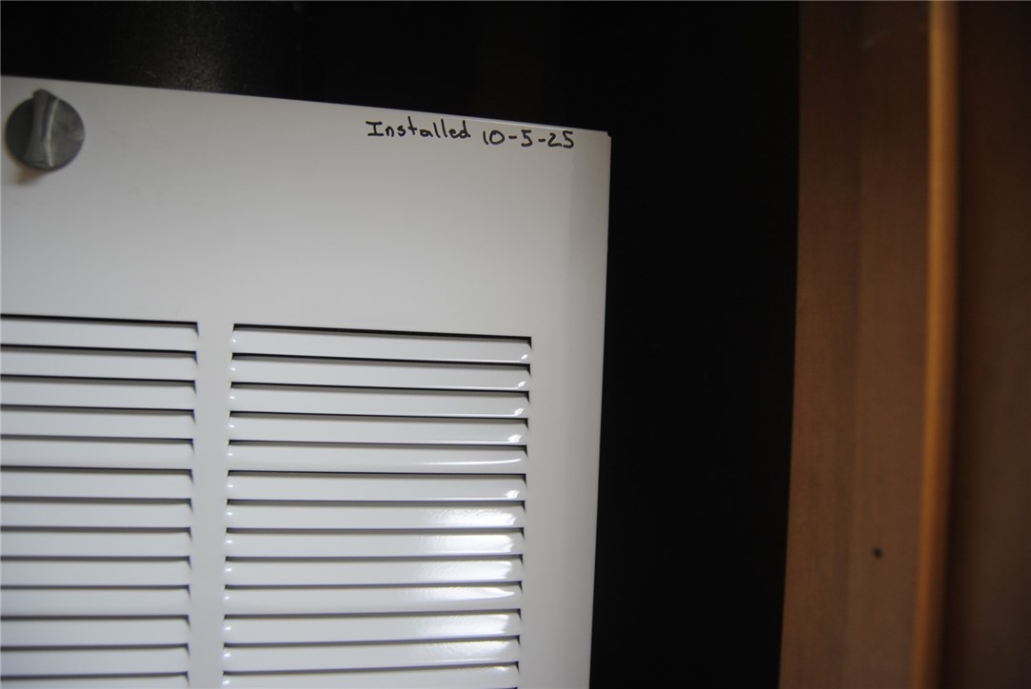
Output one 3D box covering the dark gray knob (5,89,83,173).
[{"bbox_3d":[-0.184,-0.083,0.302,0.031,0.031,0.015,2,-1,-12],"label":"dark gray knob"}]

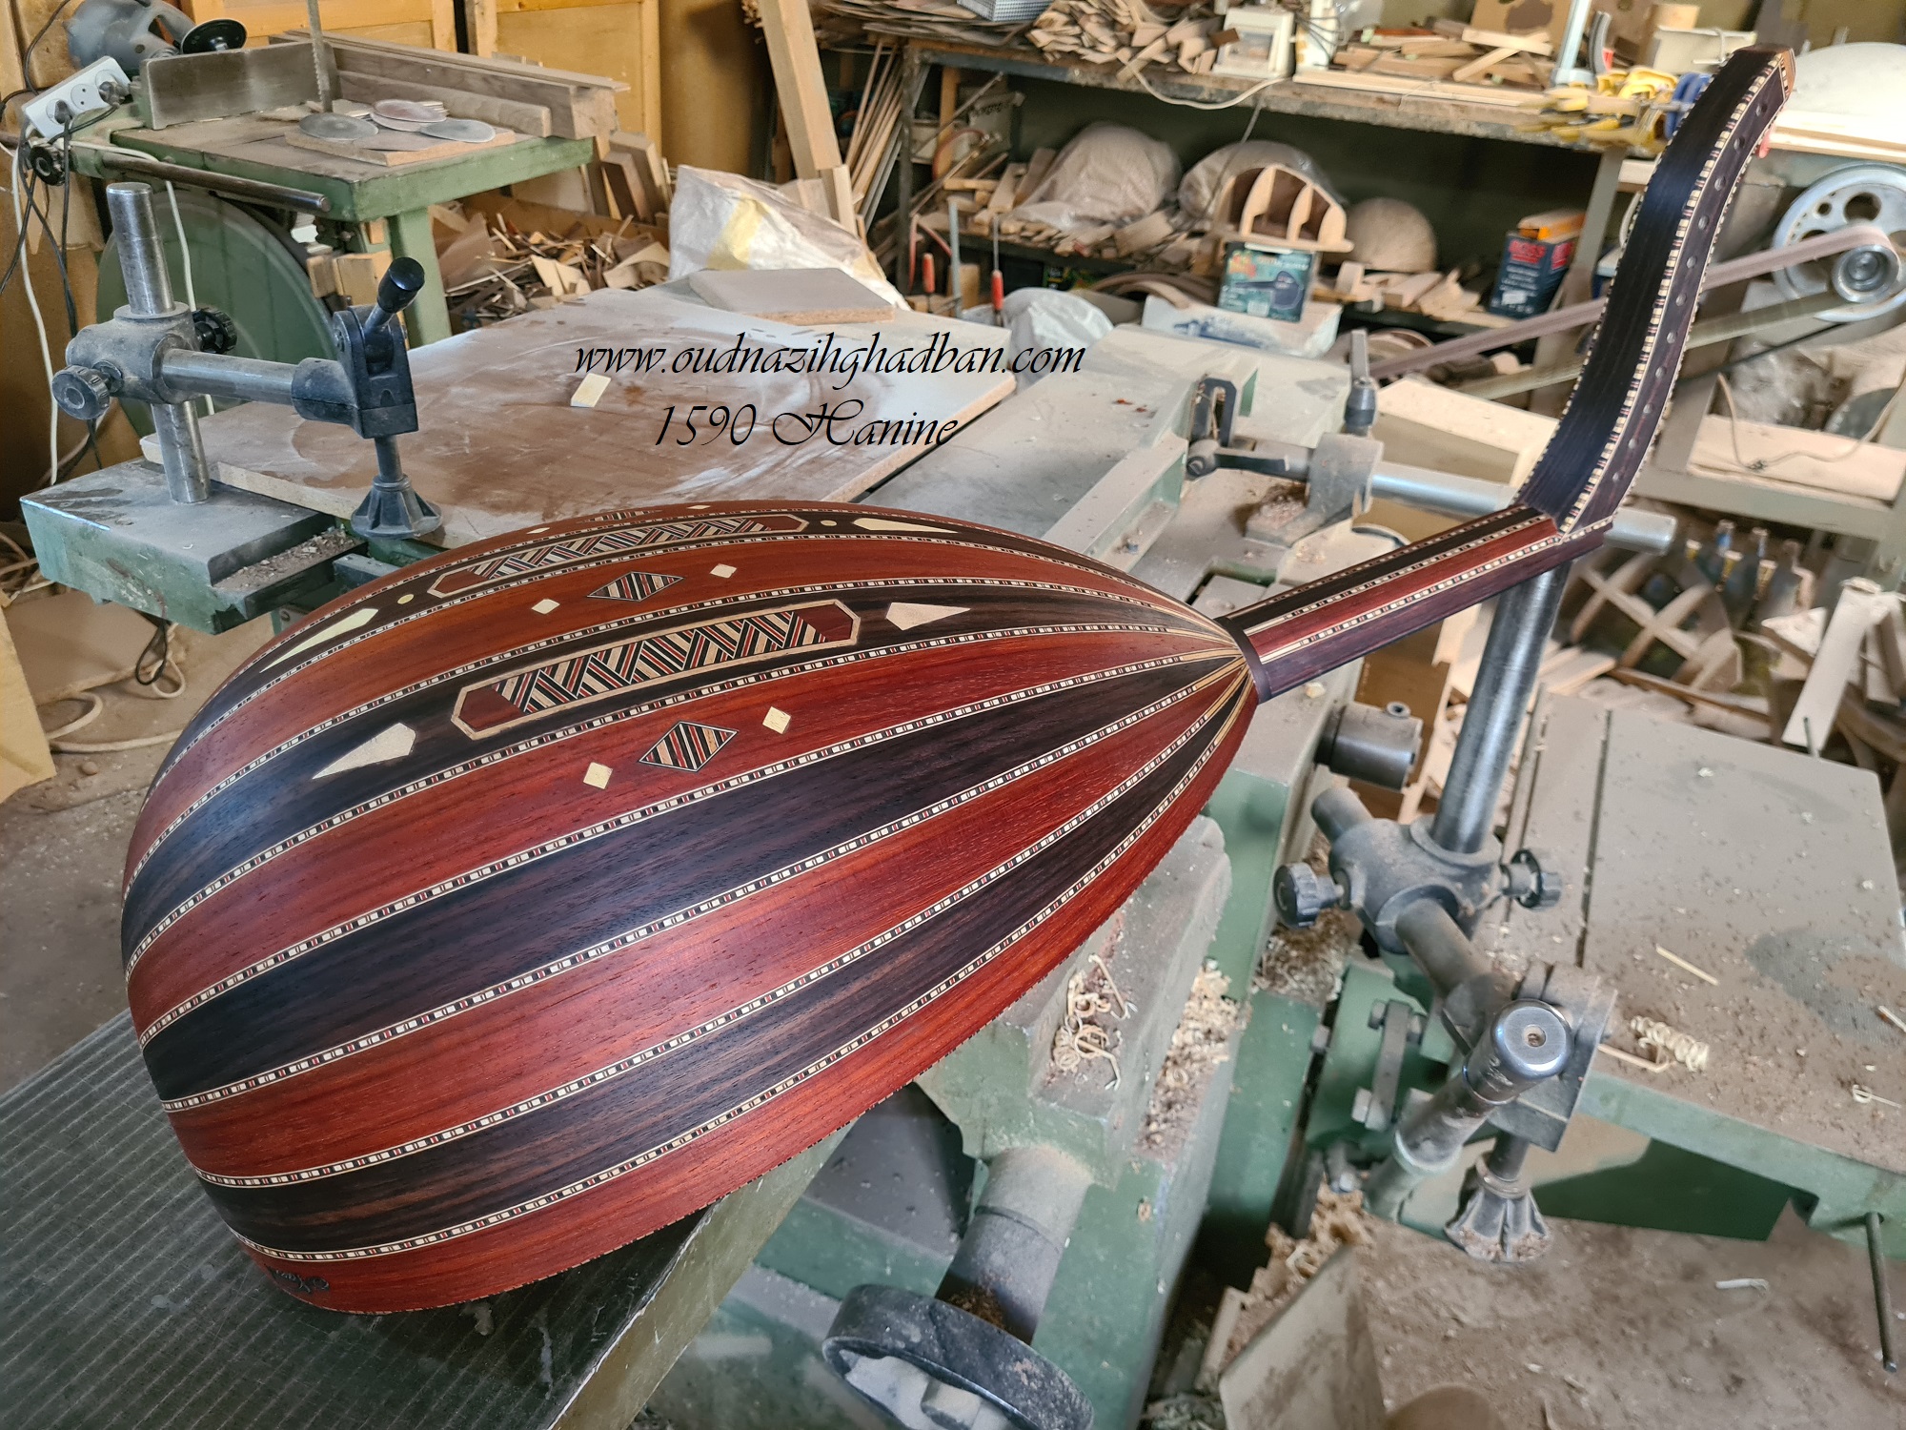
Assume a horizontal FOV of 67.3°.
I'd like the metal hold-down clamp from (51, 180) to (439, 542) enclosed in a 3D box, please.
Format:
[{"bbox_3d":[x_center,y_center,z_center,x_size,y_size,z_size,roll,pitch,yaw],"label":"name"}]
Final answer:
[{"bbox_3d":[-0.513,-0.255,1.064,0.310,0.249,0.160,9,29,7],"label":"metal hold-down clamp"}]

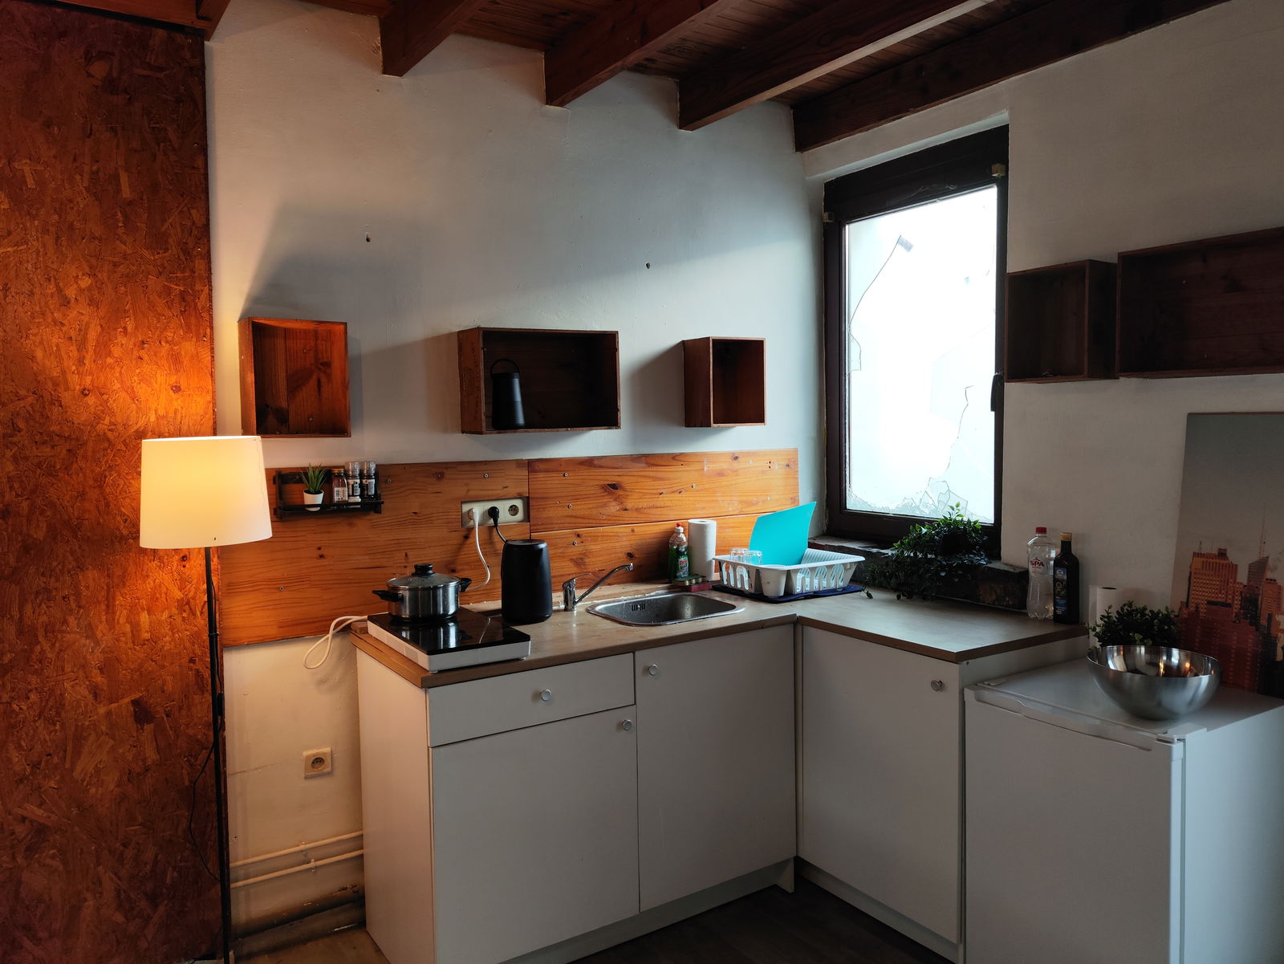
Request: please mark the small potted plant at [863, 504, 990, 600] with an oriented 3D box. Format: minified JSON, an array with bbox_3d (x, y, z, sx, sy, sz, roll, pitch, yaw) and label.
[{"bbox_3d":[1.032,0.243,3.164,0.261,0.311,0.422,-3,3,-33],"label":"small potted plant"}]

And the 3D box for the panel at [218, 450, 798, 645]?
[{"bbox_3d":[-0.263,0.169,3.093,2.206,0.515,0.025,-3,3,-33],"label":"panel"}]

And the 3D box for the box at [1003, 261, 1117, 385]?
[{"bbox_3d":[1.230,-0.457,2.611,0.168,0.326,0.252,-3,4,-33],"label":"box"}]

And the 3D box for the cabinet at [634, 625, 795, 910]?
[{"bbox_3d":[0.070,0.843,2.944,0.600,0.790,0.600,-3,4,-33],"label":"cabinet"}]

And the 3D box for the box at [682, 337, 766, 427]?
[{"bbox_3d":[0.319,-0.377,3.449,0.259,0.330,0.180,-3,4,-33],"label":"box"}]

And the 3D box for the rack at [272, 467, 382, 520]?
[{"bbox_3d":[-0.912,0.028,2.601,0.291,0.144,0.082,-3,3,-33],"label":"rack"}]

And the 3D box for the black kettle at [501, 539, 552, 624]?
[{"bbox_3d":[-0.367,0.314,2.825,0.161,0.246,0.166,-1,3,-8],"label":"black kettle"}]

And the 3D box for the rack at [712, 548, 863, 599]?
[{"bbox_3d":[0.551,0.338,3.296,0.450,0.110,0.335,-3,4,-34],"label":"rack"}]

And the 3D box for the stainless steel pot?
[{"bbox_3d":[-0.649,0.318,2.655,0.301,0.151,0.209,-3,3,-37],"label":"stainless steel pot"}]

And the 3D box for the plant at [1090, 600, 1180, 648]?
[{"bbox_3d":[1.311,0.426,2.368,0.210,0.205,0.210,-3,4,-33],"label":"plant"}]

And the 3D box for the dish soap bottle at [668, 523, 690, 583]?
[{"bbox_3d":[0.142,0.268,3.401,0.088,0.223,0.055,-3,4,-33],"label":"dish soap bottle"}]

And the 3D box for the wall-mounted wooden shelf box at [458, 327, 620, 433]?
[{"bbox_3d":[-0.331,-0.326,2.933,0.493,0.325,0.179,-3,3,-33],"label":"wall-mounted wooden shelf box"}]

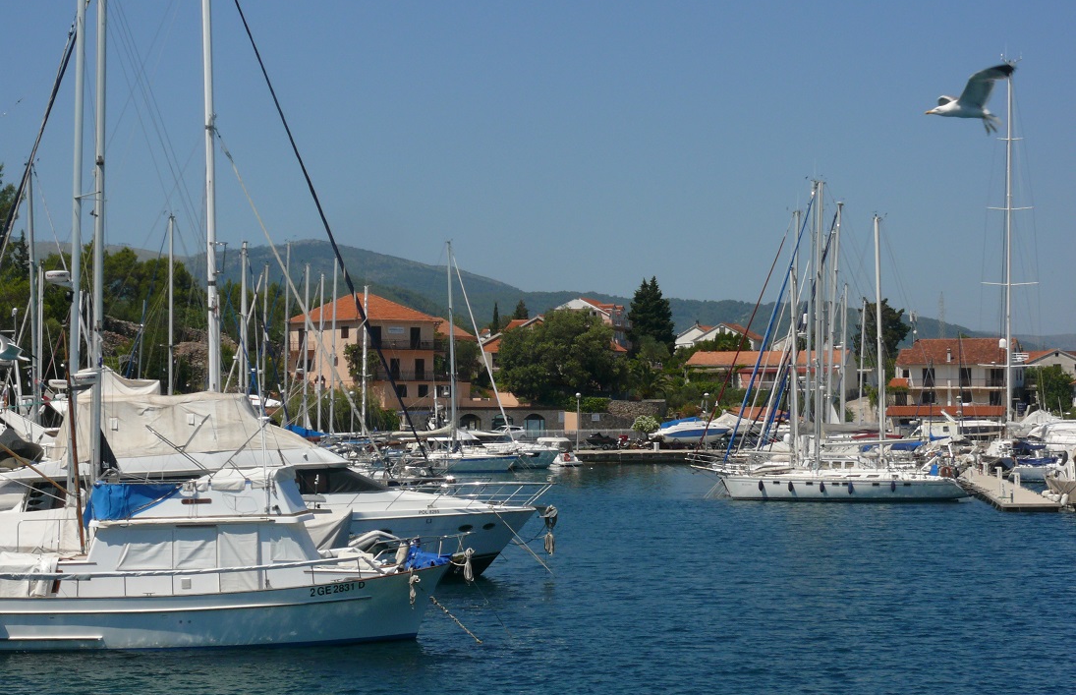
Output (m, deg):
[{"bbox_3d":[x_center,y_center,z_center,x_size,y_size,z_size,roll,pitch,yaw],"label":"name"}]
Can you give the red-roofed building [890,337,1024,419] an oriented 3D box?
[{"bbox_3d":[50.944,4.409,294.000,14.000,10.700,10.300,0,-1,24],"label":"red-roofed building"}]

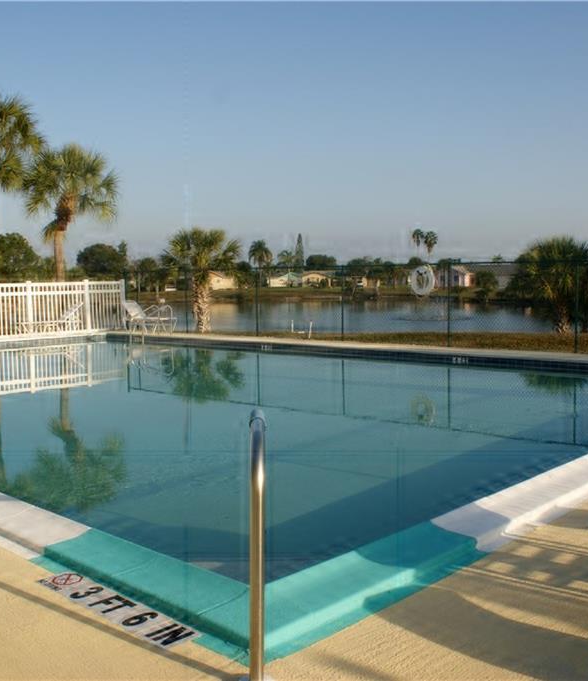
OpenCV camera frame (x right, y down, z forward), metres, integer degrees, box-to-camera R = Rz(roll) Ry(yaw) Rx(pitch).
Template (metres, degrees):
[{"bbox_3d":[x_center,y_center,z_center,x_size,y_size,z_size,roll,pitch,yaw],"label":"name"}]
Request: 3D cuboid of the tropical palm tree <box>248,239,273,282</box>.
[{"bbox_3d":[-6.464,-15.432,150.000,4.600,8.970,4.600,-1,4,-2],"label":"tropical palm tree"}]

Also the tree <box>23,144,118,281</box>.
[{"bbox_3d":[-7.111,-3.276,24.800,3.040,6.070,3.040,-2,4,-16],"label":"tree"}]

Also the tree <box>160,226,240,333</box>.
[{"bbox_3d":[-4.085,-2.691,34.000,3.470,4.710,3.470,-1,4,-7],"label":"tree"}]

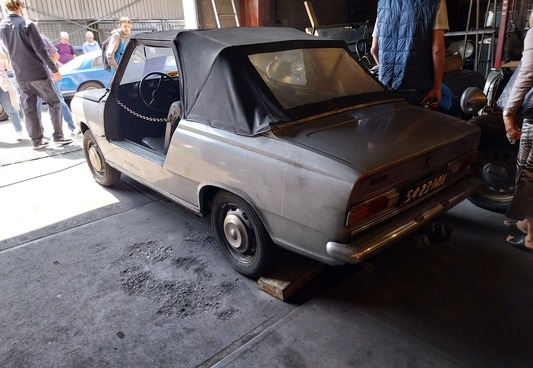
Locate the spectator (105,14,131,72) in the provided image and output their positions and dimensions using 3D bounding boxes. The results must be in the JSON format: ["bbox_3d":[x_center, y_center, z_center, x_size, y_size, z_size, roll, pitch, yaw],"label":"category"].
[{"bbox_3d":[-2.057,-1.503,5.778,0.520,1.700,0.540,14,25,37],"label":"spectator"}]

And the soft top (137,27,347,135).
[{"bbox_3d":[-0.083,-0.847,2.946,1.380,0.540,1.640,-18,25,-38],"label":"soft top"}]

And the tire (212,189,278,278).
[{"bbox_3d":[-0.110,0.273,2.389,0.150,0.575,0.575,-18,25,-38],"label":"tire"}]

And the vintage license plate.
[{"bbox_3d":[0.848,0.026,2.157,0.470,0.105,0.020,-18,35,-38],"label":"vintage license plate"}]

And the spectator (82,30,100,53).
[{"bbox_3d":[-3.929,-2.655,9.191,0.500,1.640,0.360,-8,21,-17],"label":"spectator"}]

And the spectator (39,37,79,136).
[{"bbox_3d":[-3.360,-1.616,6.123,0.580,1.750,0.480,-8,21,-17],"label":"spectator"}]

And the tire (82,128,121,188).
[{"bbox_3d":[-1.635,-0.276,4.022,0.150,0.575,0.575,-20,27,-41],"label":"tire"}]

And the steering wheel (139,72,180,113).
[{"bbox_3d":[-0.930,-0.790,3.514,0.380,0.380,0.080,-18,0,-38],"label":"steering wheel"}]

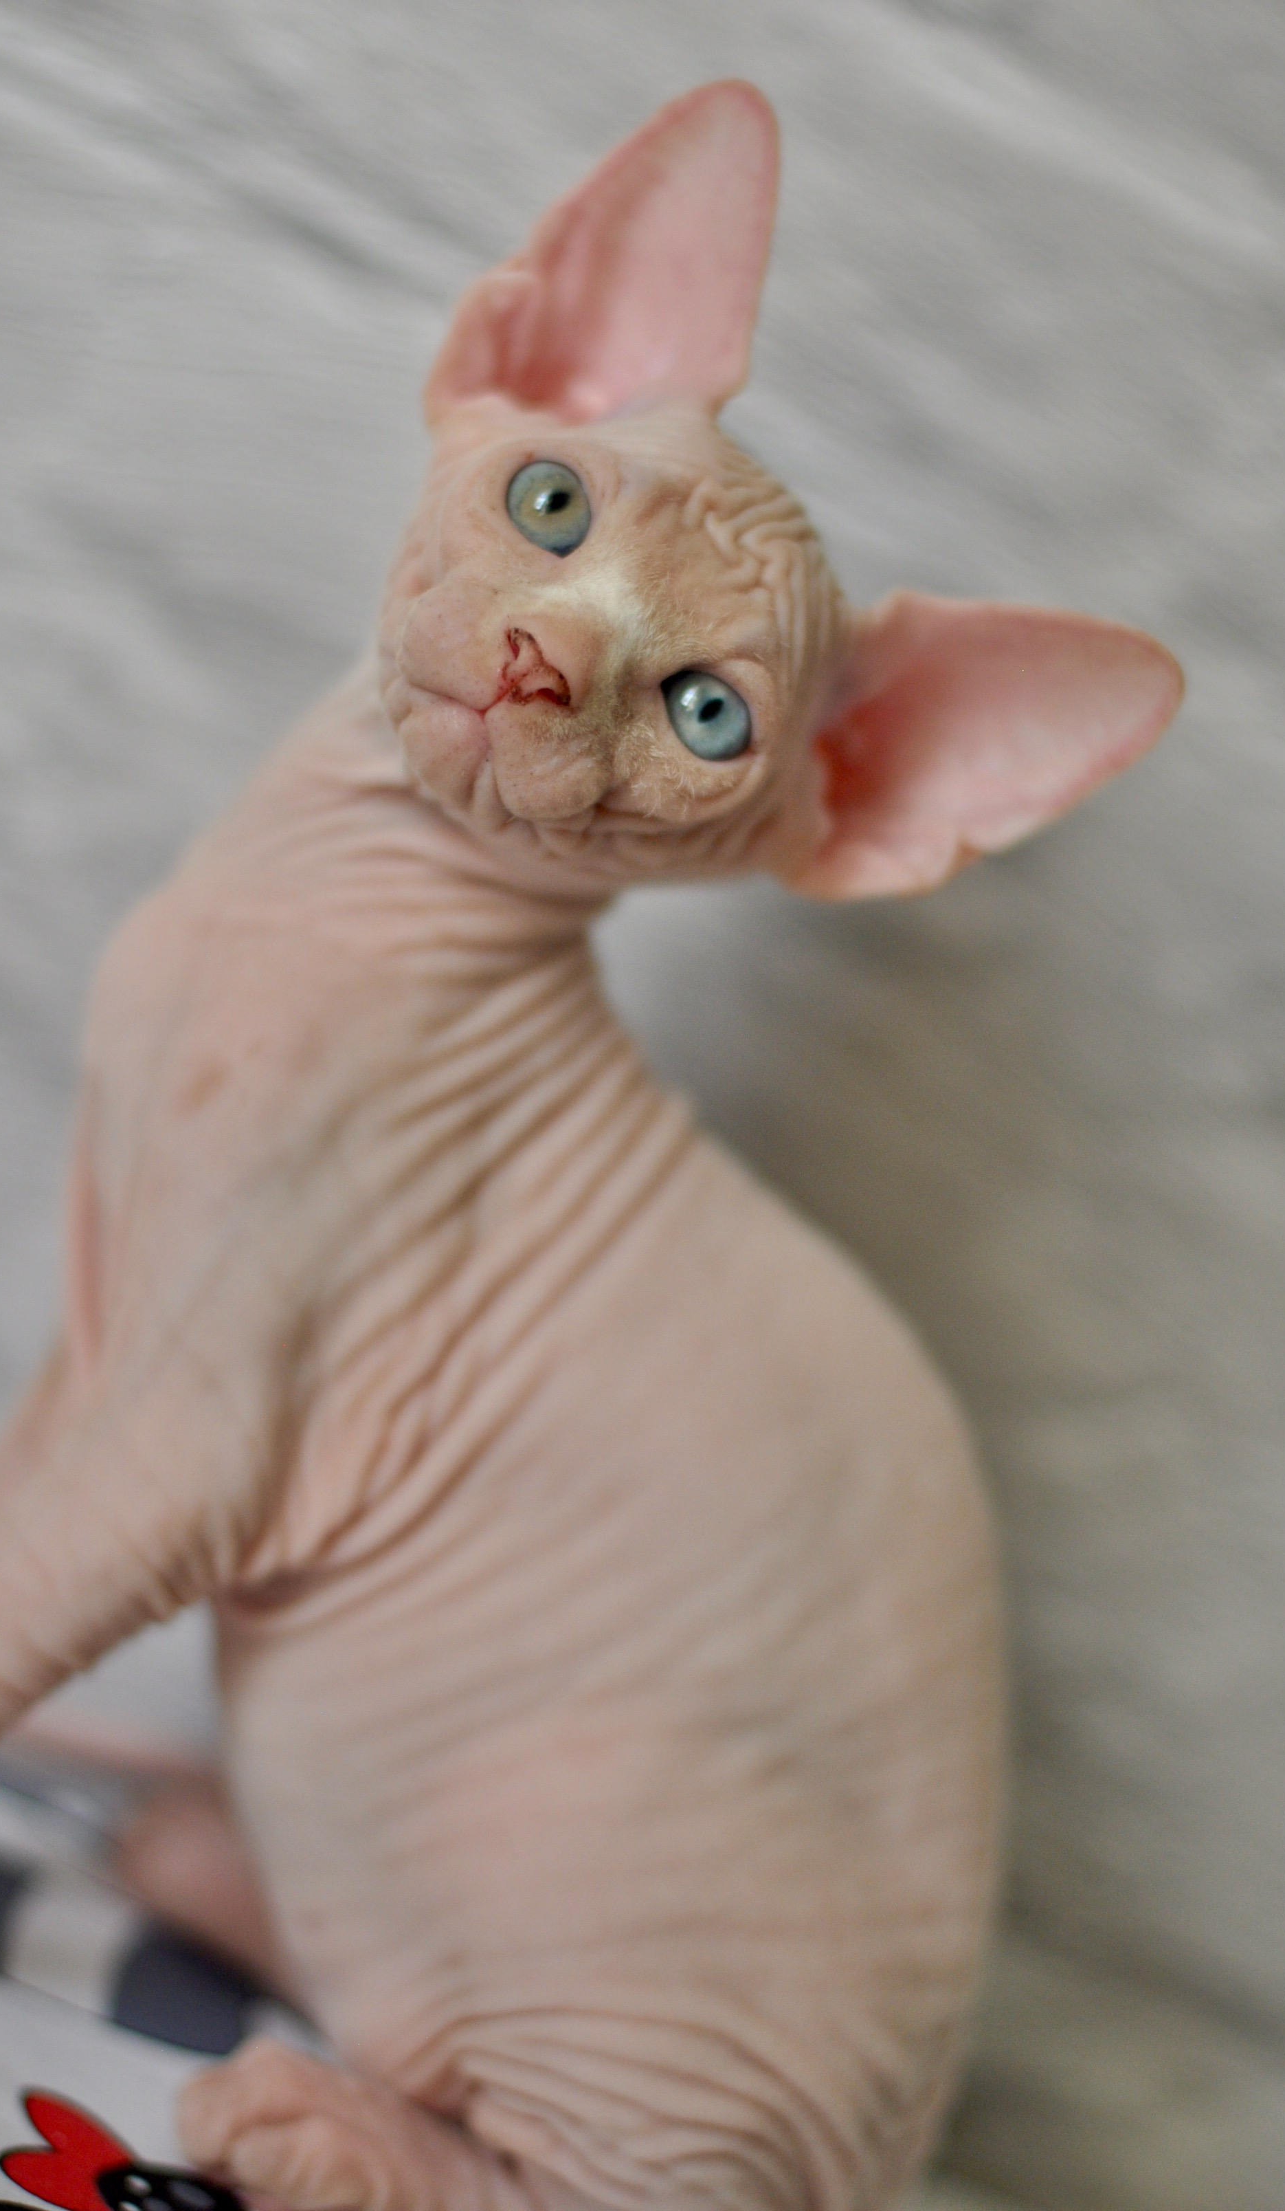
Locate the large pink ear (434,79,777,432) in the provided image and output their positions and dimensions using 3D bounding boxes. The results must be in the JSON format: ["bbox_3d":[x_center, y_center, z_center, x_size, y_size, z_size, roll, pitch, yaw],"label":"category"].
[{"bbox_3d":[-0.003,-0.111,0.602,0.033,0.045,0.023,27,-9,19],"label":"large pink ear"}]

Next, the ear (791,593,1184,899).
[{"bbox_3d":[0.045,-0.046,0.598,0.046,0.033,0.023,-15,15,-9],"label":"ear"}]

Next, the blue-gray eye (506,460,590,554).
[{"bbox_3d":[-0.012,-0.076,0.584,0.013,0.011,0.009,53,-3,2],"label":"blue-gray eye"}]

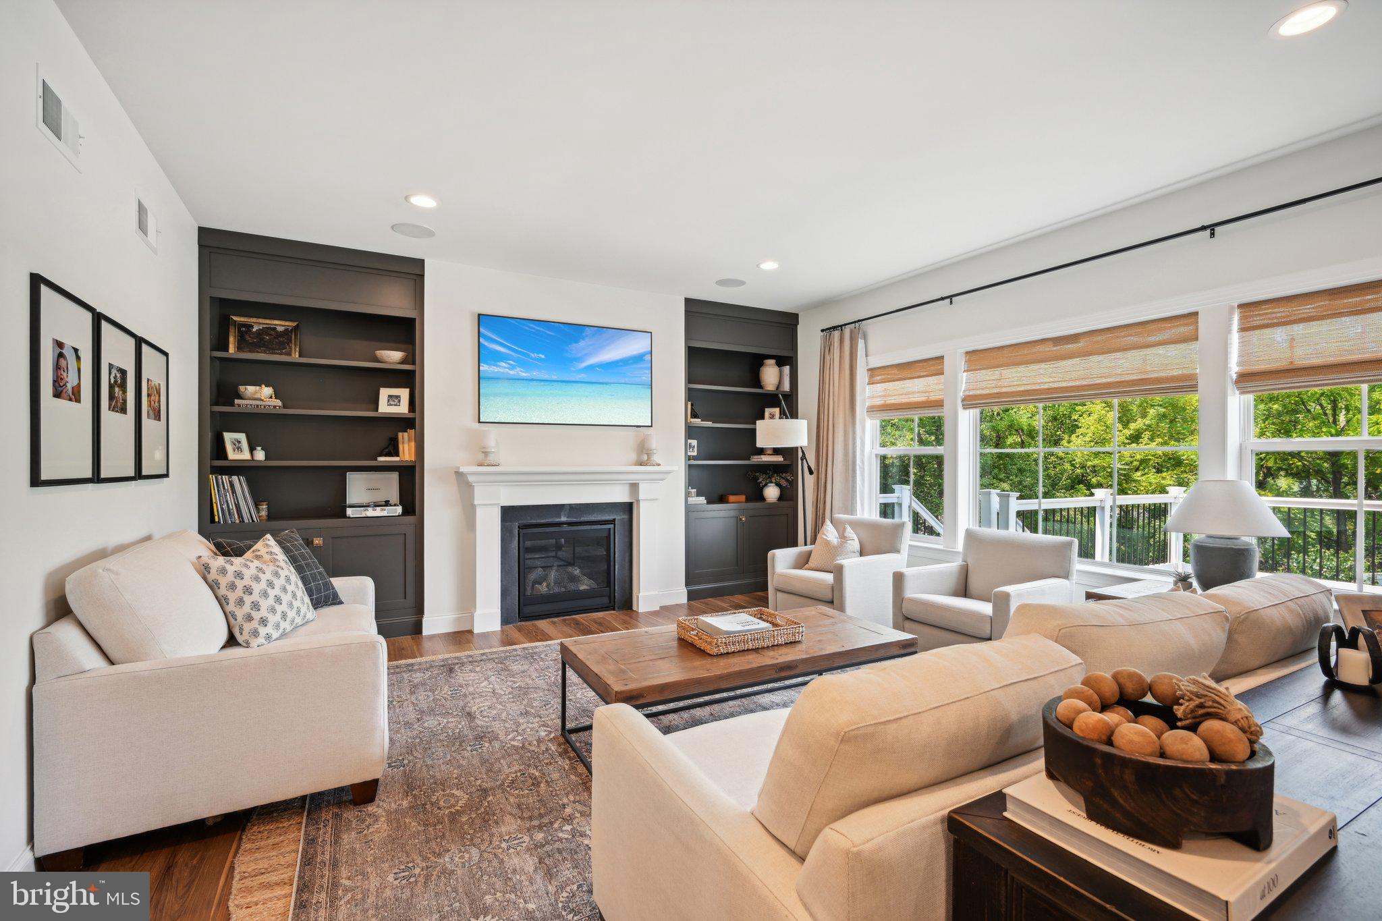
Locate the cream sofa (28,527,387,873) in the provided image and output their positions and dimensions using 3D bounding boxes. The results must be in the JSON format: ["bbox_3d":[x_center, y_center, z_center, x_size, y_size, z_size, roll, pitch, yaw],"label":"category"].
[{"bbox_3d":[-1.840,0.806,2.600,0.925,0.960,1.330,0,0,-29],"label":"cream sofa"}]

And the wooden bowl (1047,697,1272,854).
[{"bbox_3d":[0.638,0.426,0.858,0.245,0.108,0.245,0,0,0],"label":"wooden bowl"}]

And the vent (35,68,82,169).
[{"bbox_3d":[-2.045,-1.101,2.004,0.020,0.190,0.360,0,0,-29],"label":"vent"}]

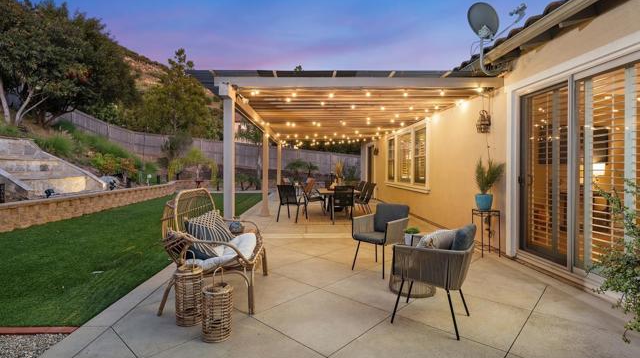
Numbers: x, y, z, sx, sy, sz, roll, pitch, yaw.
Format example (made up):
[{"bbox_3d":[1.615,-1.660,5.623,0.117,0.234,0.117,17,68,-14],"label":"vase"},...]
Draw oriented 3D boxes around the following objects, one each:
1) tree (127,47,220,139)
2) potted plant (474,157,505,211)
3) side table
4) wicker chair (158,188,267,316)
[{"bbox_3d":[-11.900,-6.240,25.826,7.200,8.100,7.000,0,2,-3],"label":"tree"},{"bbox_3d":[2.560,0.066,4.855,0.400,0.820,0.400,0,2,-2],"label":"potted plant"},{"bbox_3d":[2.490,0.813,4.806,0.290,0.650,0.290,0,2,-3],"label":"side table"},{"bbox_3d":[-1.050,0.678,3.417,0.900,1.080,1.120,0,2,-3],"label":"wicker chair"}]

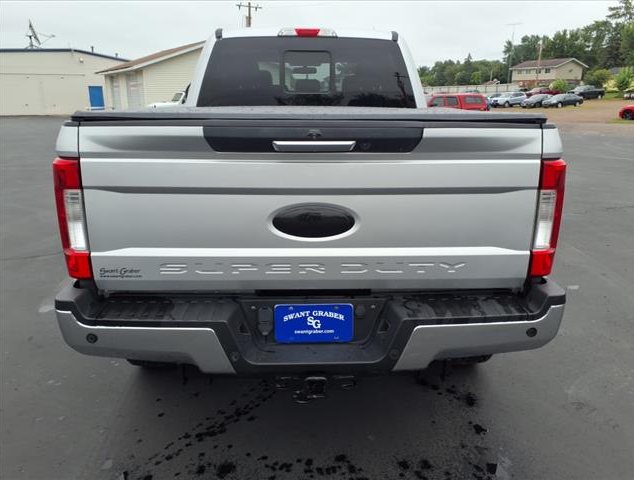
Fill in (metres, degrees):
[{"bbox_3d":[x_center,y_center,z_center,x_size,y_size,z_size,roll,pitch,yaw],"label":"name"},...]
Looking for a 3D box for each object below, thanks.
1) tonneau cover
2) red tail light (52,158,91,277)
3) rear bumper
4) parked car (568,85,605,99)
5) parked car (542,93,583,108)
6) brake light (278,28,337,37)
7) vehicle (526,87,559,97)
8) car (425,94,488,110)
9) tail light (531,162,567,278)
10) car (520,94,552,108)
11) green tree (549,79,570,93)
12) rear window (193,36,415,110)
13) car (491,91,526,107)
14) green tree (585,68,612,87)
[{"bbox_3d":[-0.042,-0.725,2.809,1.690,0.055,2.080,0,16,-2],"label":"tonneau cover"},{"bbox_3d":[-0.923,-0.080,1.947,0.125,0.485,0.170,0,16,-2],"label":"red tail light"},{"bbox_3d":[-0.014,0.316,2.020,1.950,0.290,0.380,0,16,-2],"label":"rear bumper"},{"bbox_3d":[36.940,-20.240,68.500,5.600,1.880,1.980,-6,17,-20],"label":"parked car"},{"bbox_3d":[28.640,-16.127,58.000,4.750,1.460,1.800,-7,18,-23],"label":"parked car"},{"bbox_3d":[-0.072,-1.669,4.024,0.475,0.068,0.080,0,16,-1],"label":"brake light"},{"bbox_3d":[32.115,-20.808,71.000,4.950,1.600,1.800,-7,18,-24],"label":"vehicle"},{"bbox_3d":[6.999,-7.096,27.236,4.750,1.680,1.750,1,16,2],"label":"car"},{"bbox_3d":[0.919,-0.095,2.066,0.105,0.475,0.150,0,16,-1],"label":"tail light"},{"bbox_3d":[26.096,-16.346,59.000,4.600,1.470,1.780,-13,20,-37],"label":"car"},{"bbox_3d":[41.777,-26.358,86.000,3.500,2.600,3.300,7,18,24],"label":"green tree"},{"bbox_3d":[-0.077,-1.271,3.847,1.660,0.540,0.090,0,4,-2],"label":"rear window"},{"bbox_3d":[22.582,-16.441,58.500,4.550,1.680,1.830,-5,17,-19],"label":"car"},{"bbox_3d":[54.504,-30.993,97.000,5.400,4.700,5.000,8,18,27],"label":"green tree"}]

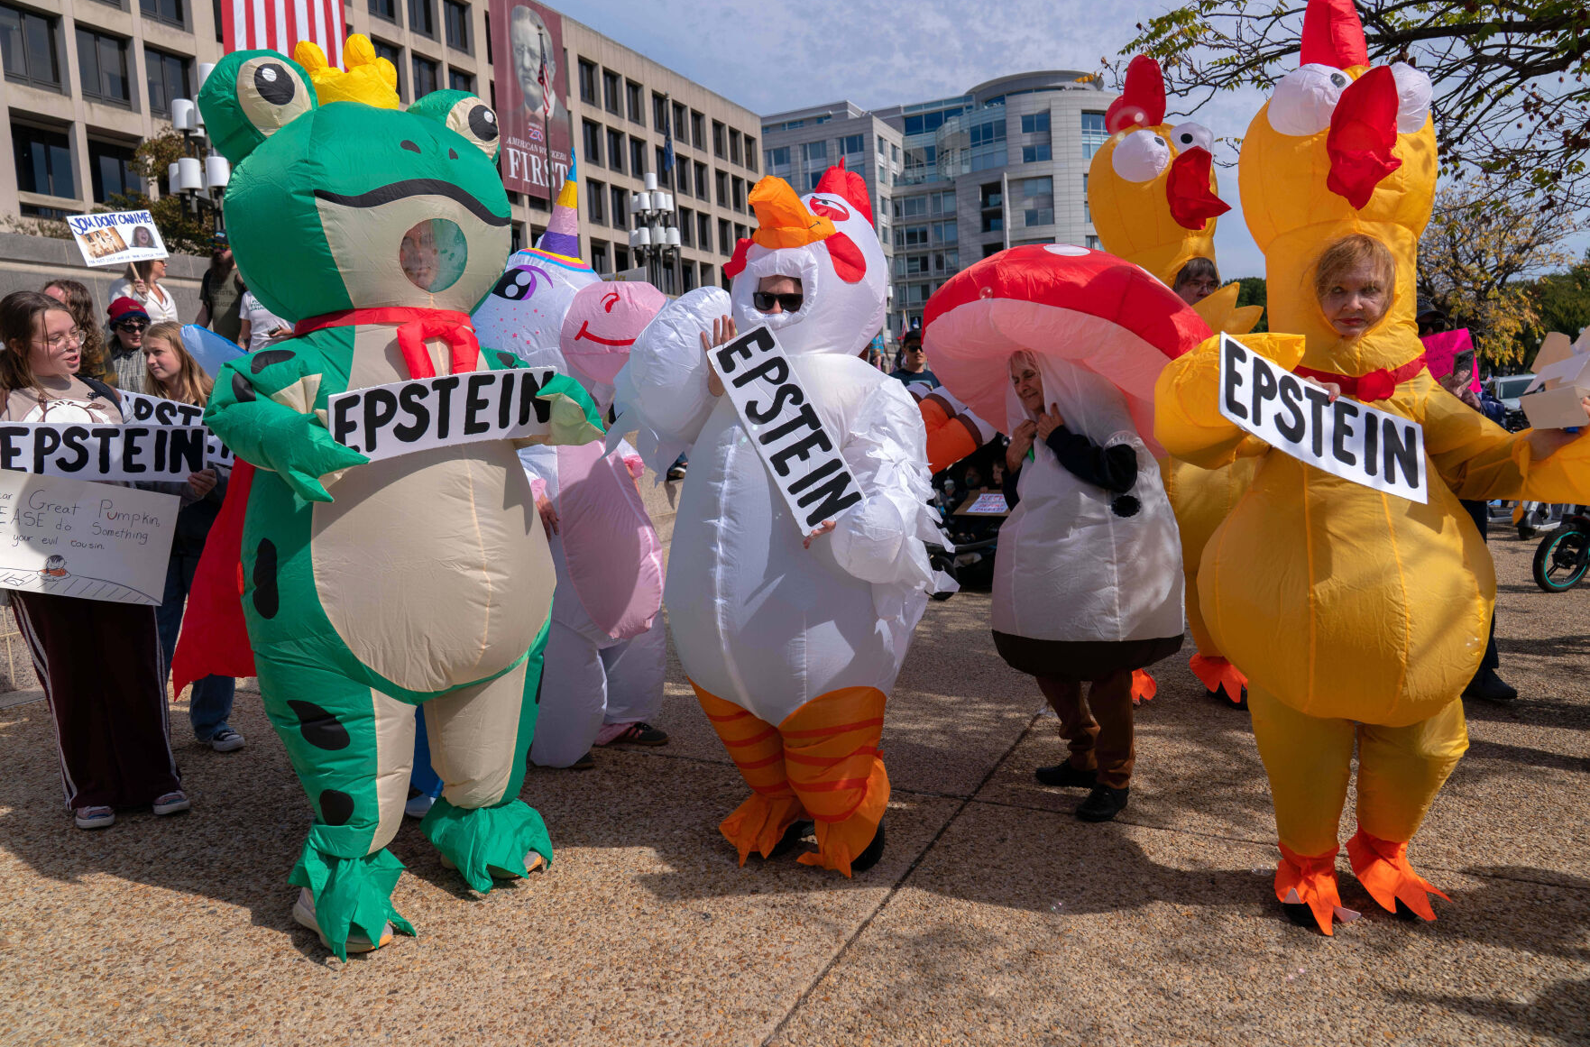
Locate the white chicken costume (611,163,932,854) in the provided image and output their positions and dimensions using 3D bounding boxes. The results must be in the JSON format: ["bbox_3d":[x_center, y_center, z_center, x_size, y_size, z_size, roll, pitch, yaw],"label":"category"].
[{"bbox_3d":[-0.025,-0.025,3.004,0.900,1.930,0.750,-1,5,25],"label":"white chicken costume"}]

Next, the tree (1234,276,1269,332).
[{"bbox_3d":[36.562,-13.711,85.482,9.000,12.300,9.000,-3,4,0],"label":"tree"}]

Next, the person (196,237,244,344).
[{"bbox_3d":[-3.871,-1.126,7.370,0.520,1.780,0.320,-5,5,-18],"label":"person"}]

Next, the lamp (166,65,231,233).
[{"bbox_3d":[-8.767,-4.353,16.204,1.300,5.200,1.300,-6,5,-27],"label":"lamp"}]

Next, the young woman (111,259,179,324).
[{"bbox_3d":[-4.278,-0.989,7.115,0.350,1.650,0.500,0,5,32],"label":"young woman"}]

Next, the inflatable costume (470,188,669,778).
[{"bbox_3d":[-0.809,-0.220,3.848,0.900,2.100,0.750,0,6,38],"label":"inflatable costume"}]

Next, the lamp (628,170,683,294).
[{"bbox_3d":[-3.474,-6.371,27.204,1.300,5.200,1.300,-6,5,-27],"label":"lamp"}]

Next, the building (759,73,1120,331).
[{"bbox_3d":[18.950,-31.844,140.000,47.000,43.000,36.000,-1,5,24],"label":"building"}]

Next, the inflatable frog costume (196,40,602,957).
[{"bbox_3d":[-1.022,-0.070,2.637,0.900,2.120,0.800,-7,6,-40],"label":"inflatable frog costume"}]

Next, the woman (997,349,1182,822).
[{"bbox_3d":[0.919,0.155,3.294,0.550,1.440,0.580,-7,6,-42],"label":"woman"}]

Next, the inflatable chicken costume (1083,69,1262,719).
[{"bbox_3d":[1.461,-0.546,4.005,0.900,2.420,0.800,-4,5,-12],"label":"inflatable chicken costume"}]

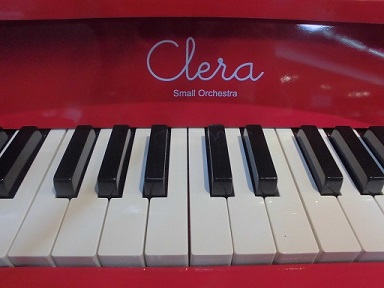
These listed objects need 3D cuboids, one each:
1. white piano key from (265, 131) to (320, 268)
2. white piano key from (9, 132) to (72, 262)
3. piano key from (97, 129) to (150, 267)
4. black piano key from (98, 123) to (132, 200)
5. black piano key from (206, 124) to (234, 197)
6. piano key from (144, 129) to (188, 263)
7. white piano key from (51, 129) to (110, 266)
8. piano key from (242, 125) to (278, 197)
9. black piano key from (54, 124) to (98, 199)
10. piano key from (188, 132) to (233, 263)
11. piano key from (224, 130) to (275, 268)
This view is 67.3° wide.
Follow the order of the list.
[{"bbox_3d":[0.057,0.028,0.200,0.023,0.014,0.106,0,42,-2],"label":"white piano key"},{"bbox_3d":[-0.087,0.029,0.196,0.022,0.014,0.106,0,42,-2],"label":"white piano key"},{"bbox_3d":[-0.040,0.029,0.197,0.024,0.014,0.106,0,42,-2],"label":"piano key"},{"bbox_3d":[-0.053,0.007,0.201,0.012,0.013,0.063,0,42,-2],"label":"black piano key"},{"bbox_3d":[0.019,0.007,0.203,0.012,0.013,0.063,0,42,-2],"label":"black piano key"},{"bbox_3d":[-0.015,0.028,0.198,0.024,0.014,0.106,0,42,-2],"label":"piano key"},{"bbox_3d":[-0.064,0.029,0.196,0.023,0.014,0.106,0,42,-2],"label":"white piano key"},{"bbox_3d":[0.047,0.007,0.204,0.012,0.013,0.063,0,42,-2],"label":"piano key"},{"bbox_3d":[-0.080,0.007,0.200,0.012,0.013,0.063,0,42,-2],"label":"black piano key"},{"bbox_3d":[0.009,0.028,0.199,0.023,0.014,0.106,0,42,-2],"label":"piano key"},{"bbox_3d":[0.033,0.028,0.199,0.023,0.014,0.106,0,42,-2],"label":"piano key"}]

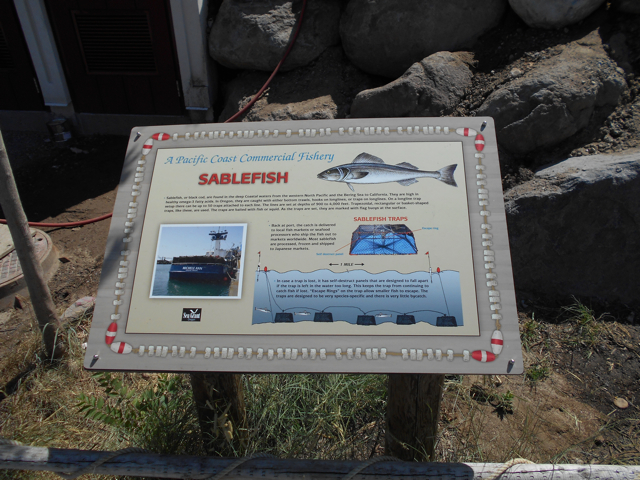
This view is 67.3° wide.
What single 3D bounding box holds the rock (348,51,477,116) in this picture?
[{"bbox_3d":[0.720,-1.170,3.780,0.920,0.500,0.600,6,31,10],"label":"rock"}]

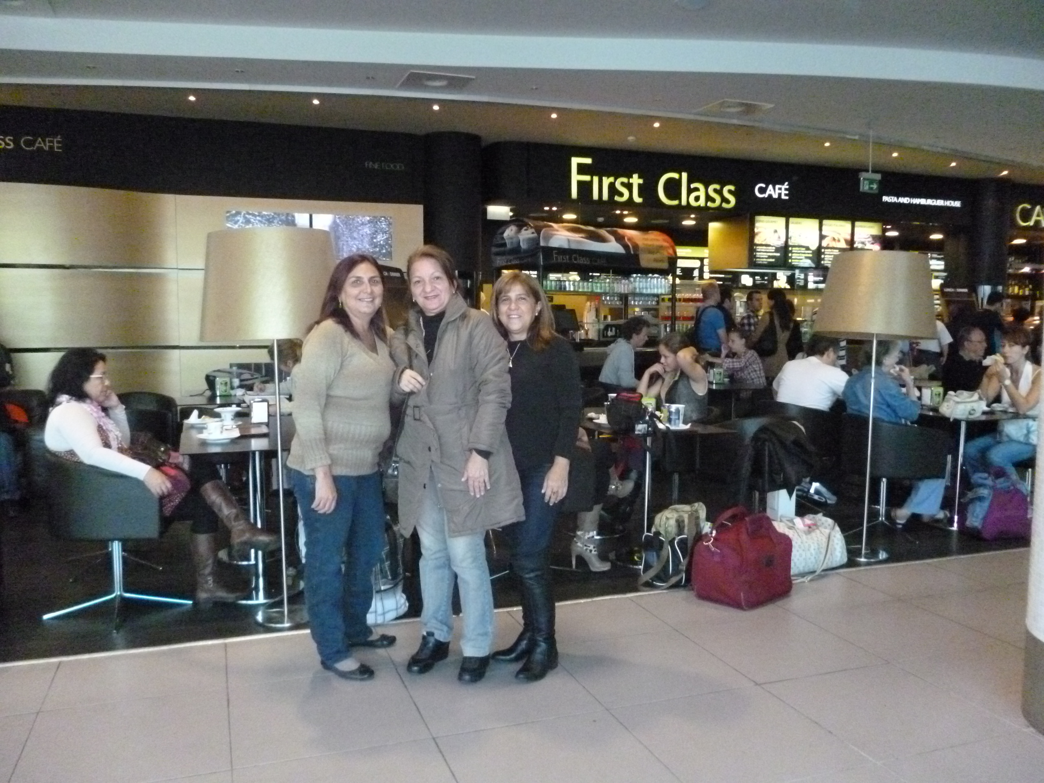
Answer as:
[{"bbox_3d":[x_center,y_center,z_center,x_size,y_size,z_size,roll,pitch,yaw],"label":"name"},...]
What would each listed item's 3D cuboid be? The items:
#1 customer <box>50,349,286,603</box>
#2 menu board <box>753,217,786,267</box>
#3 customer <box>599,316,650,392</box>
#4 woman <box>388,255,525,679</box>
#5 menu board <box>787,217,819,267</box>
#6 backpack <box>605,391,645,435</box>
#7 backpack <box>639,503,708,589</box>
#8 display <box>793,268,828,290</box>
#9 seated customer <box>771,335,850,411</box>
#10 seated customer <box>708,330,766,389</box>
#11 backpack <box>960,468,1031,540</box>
[{"bbox_3d":[-1.657,0.386,3.952,1.030,1.220,0.540,-1,5,-14],"label":"customer"},{"bbox_3d":[3.595,-2.189,12.339,0.586,0.716,0.080,-1,5,-20],"label":"menu board"},{"bbox_3d":[0.960,0.071,6.742,0.820,1.360,0.500,-1,5,-20],"label":"customer"},{"bbox_3d":[-0.242,0.249,3.189,0.510,1.610,0.380,1,5,11],"label":"woman"},{"bbox_3d":[4.149,-2.210,12.538,0.576,0.710,0.080,-1,5,-20],"label":"menu board"},{"bbox_3d":[0.542,0.109,4.420,0.200,0.220,0.150,1,5,7],"label":"backpack"},{"bbox_3d":[0.784,0.775,4.324,0.320,0.380,0.240,1,5,10],"label":"backpack"},{"bbox_3d":[4.451,-1.777,13.000,0.630,0.420,0.080,-1,5,-20],"label":"display"},{"bbox_3d":[2.162,0.197,6.050,0.800,1.250,0.520,-3,6,-38],"label":"seated customer"},{"bbox_3d":[2.003,0.054,7.878,0.670,1.270,0.460,-1,5,-20],"label":"seated customer"},{"bbox_3d":[2.984,0.696,5.408,0.420,0.430,0.300,1,5,5],"label":"backpack"}]

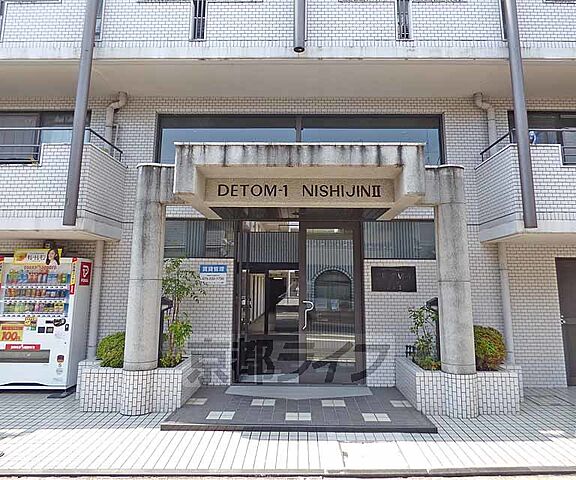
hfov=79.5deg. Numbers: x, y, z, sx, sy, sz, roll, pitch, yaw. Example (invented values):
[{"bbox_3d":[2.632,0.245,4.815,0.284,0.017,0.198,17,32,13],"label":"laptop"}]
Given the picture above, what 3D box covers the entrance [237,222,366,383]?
[{"bbox_3d":[0.170,0.936,5.422,2.018,2.505,0.180,0,-8,1],"label":"entrance"}]

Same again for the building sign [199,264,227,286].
[{"bbox_3d":[-1.152,0.542,5.335,0.416,0.298,0.022,0,-7,0],"label":"building sign"}]

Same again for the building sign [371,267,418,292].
[{"bbox_3d":[1.637,0.608,5.321,0.683,0.381,0.035,0,-7,0],"label":"building sign"}]

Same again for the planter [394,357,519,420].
[{"bbox_3d":[2.332,1.935,4.641,1.466,0.493,1.047,0,-7,0],"label":"planter"}]

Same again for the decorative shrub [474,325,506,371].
[{"bbox_3d":[2.701,1.467,4.726,0.553,0.603,0.543,0,-7,0],"label":"decorative shrub"}]

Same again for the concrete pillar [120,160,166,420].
[{"bbox_3d":[-1.854,0.586,4.525,0.412,3.080,0.412,0,-7,0],"label":"concrete pillar"}]

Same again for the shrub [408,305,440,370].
[{"bbox_3d":[1.891,1.321,4.755,0.447,0.849,0.402,0,-7,0],"label":"shrub"}]

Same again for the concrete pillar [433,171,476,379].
[{"bbox_3d":[2.161,0.371,4.521,0.385,2.597,0.385,0,-7,0],"label":"concrete pillar"}]

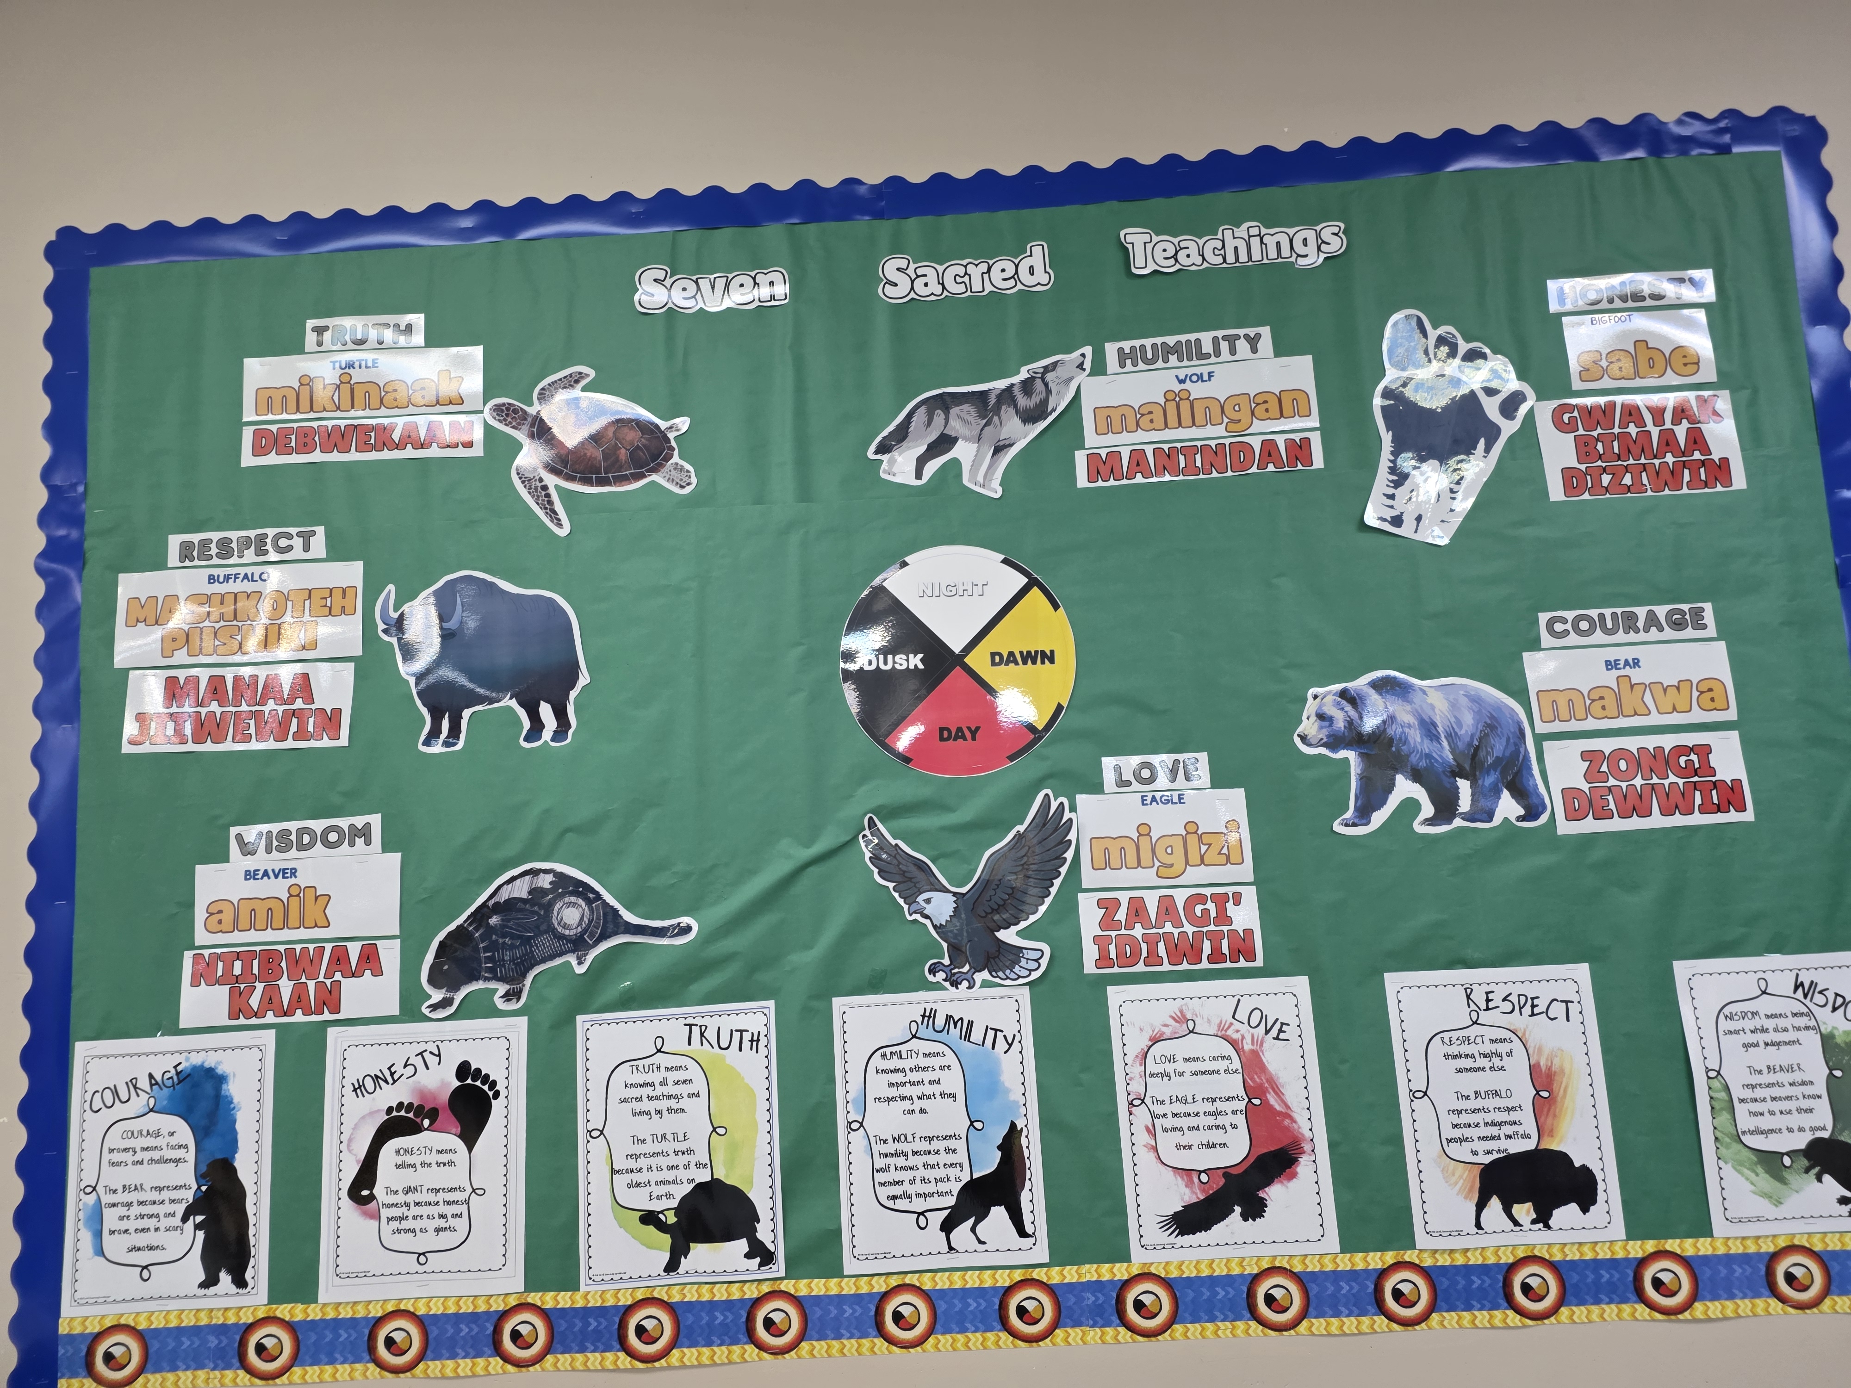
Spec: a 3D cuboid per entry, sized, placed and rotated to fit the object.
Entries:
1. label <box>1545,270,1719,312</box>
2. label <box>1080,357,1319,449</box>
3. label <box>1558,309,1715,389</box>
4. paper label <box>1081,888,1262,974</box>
[{"bbox_3d":[0.842,-0.480,1.465,0.197,0.042,0.004,-4,-11,0],"label":"label"},{"bbox_3d":[0.322,-0.342,1.442,0.274,0.088,0.004,-5,-10,0],"label":"label"},{"bbox_3d":[0.843,-0.407,1.452,0.169,0.093,0.004,-3,-11,0],"label":"label"},{"bbox_3d":[0.267,0.256,1.335,0.194,0.085,0.004,-3,-10,1],"label":"paper label"}]

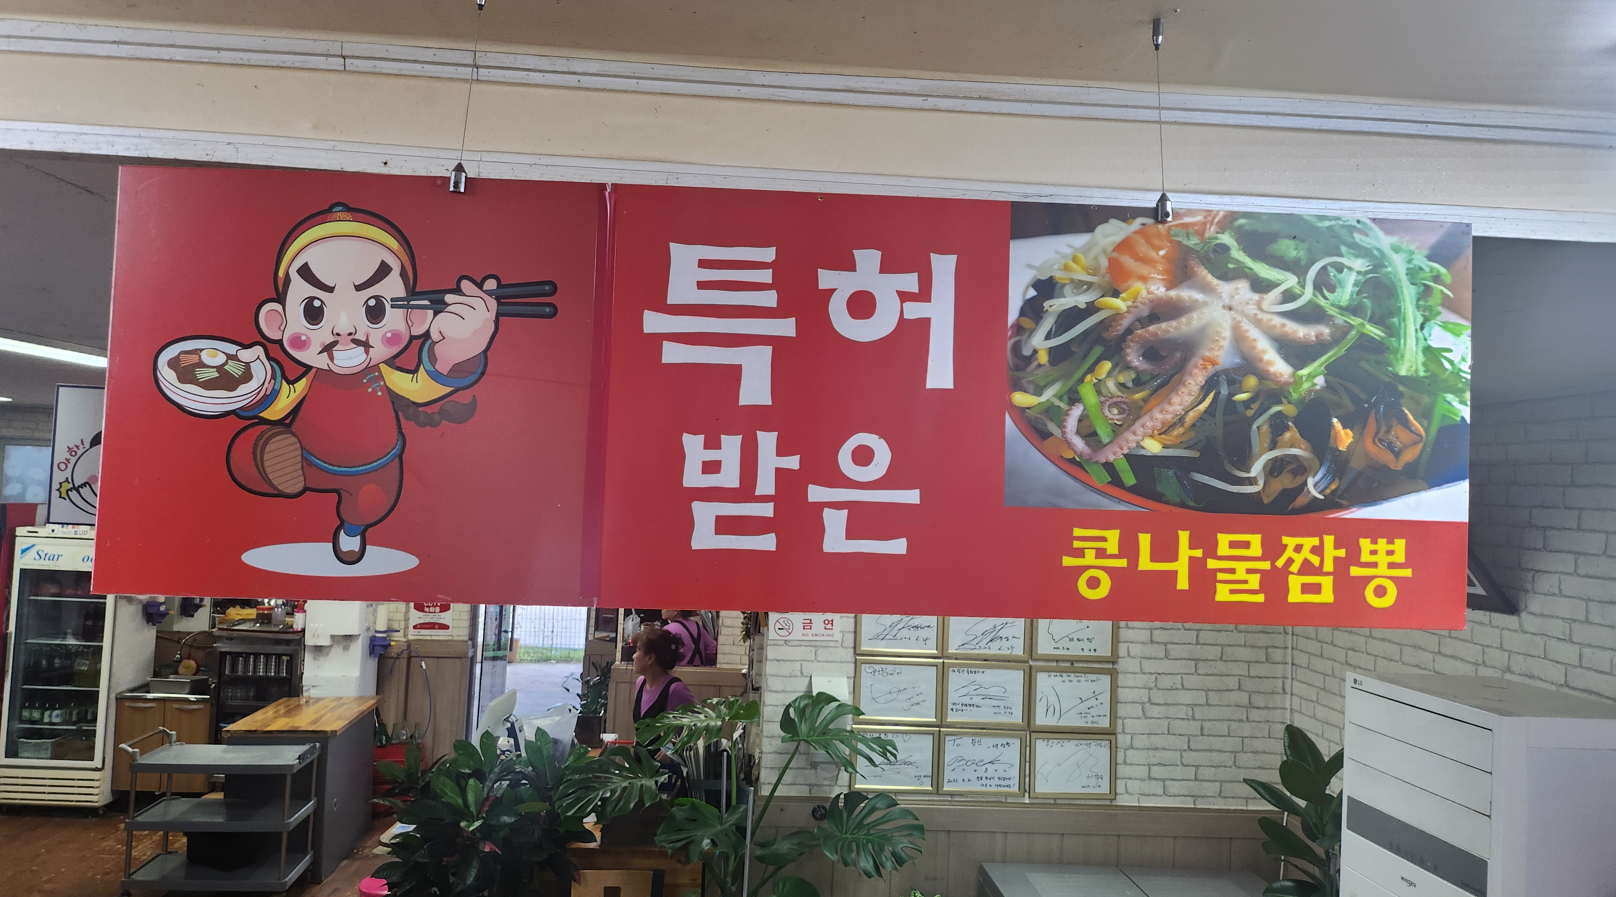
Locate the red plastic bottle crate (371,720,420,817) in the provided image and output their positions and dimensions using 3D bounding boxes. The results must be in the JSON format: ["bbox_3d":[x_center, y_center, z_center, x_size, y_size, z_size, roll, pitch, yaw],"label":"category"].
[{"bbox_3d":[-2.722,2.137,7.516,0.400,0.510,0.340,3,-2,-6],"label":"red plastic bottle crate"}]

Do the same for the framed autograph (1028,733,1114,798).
[{"bbox_3d":[1.026,1.229,4.341,0.336,0.246,0.020,3,-2,-4],"label":"framed autograph"}]

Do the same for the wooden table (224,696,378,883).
[{"bbox_3d":[-2.990,1.997,6.680,0.615,0.840,0.960,3,-2,-6],"label":"wooden table"}]

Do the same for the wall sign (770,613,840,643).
[{"bbox_3d":[-0.012,0.682,4.276,0.271,0.100,0.008,3,-2,-4],"label":"wall sign"}]

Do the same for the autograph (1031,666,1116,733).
[{"bbox_3d":[1.031,0.972,4.349,0.336,0.246,0.020,3,-2,-4],"label":"autograph"}]

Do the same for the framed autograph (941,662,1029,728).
[{"bbox_3d":[0.687,0.948,4.324,0.336,0.246,0.020,3,-2,-4],"label":"framed autograph"}]

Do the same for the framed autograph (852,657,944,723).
[{"bbox_3d":[0.348,0.931,4.300,0.336,0.246,0.020,3,-2,-4],"label":"framed autograph"}]

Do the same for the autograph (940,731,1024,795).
[{"bbox_3d":[0.674,1.209,4.316,0.336,0.246,0.020,3,-2,-4],"label":"autograph"}]

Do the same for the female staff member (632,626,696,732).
[{"bbox_3d":[-0.759,1.714,5.850,0.450,1.550,0.330,1,-3,43],"label":"female staff member"}]

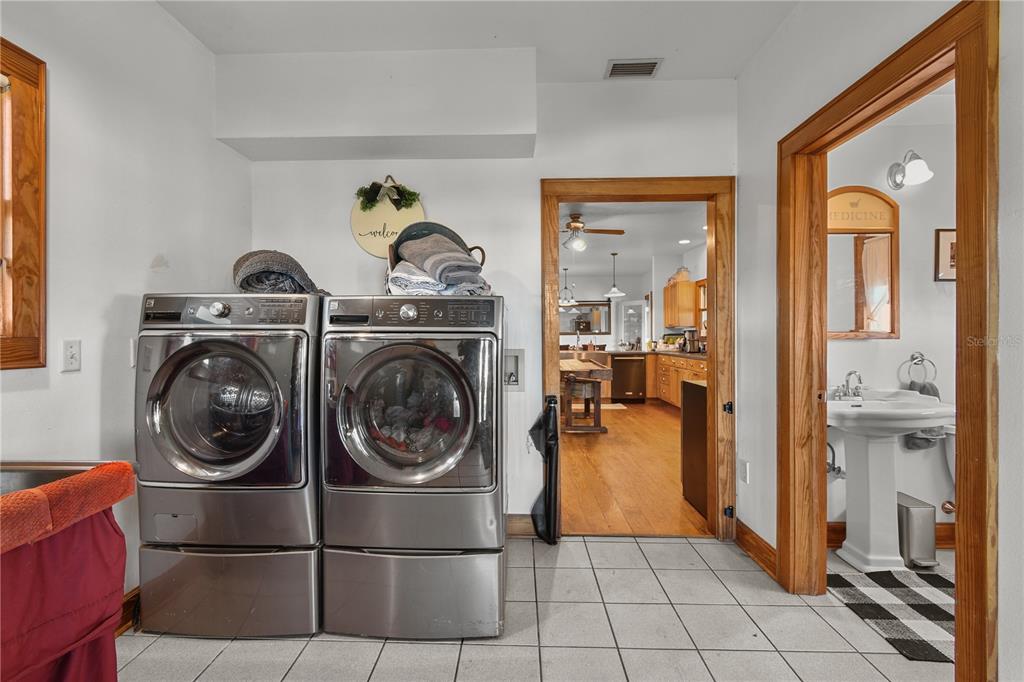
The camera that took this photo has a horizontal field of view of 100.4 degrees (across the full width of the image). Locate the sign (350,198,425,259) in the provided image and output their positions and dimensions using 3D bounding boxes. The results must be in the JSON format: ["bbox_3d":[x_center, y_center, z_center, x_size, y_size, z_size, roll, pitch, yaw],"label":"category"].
[{"bbox_3d":[-0.746,-0.716,2.566,0.440,0.440,0.025,0,0,1],"label":"sign"}]

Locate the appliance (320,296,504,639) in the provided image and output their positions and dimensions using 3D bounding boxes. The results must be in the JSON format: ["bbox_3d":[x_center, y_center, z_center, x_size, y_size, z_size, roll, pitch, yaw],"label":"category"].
[{"bbox_3d":[-0.390,0.508,2.113,0.735,1.380,0.800,0,0,1],"label":"appliance"}]

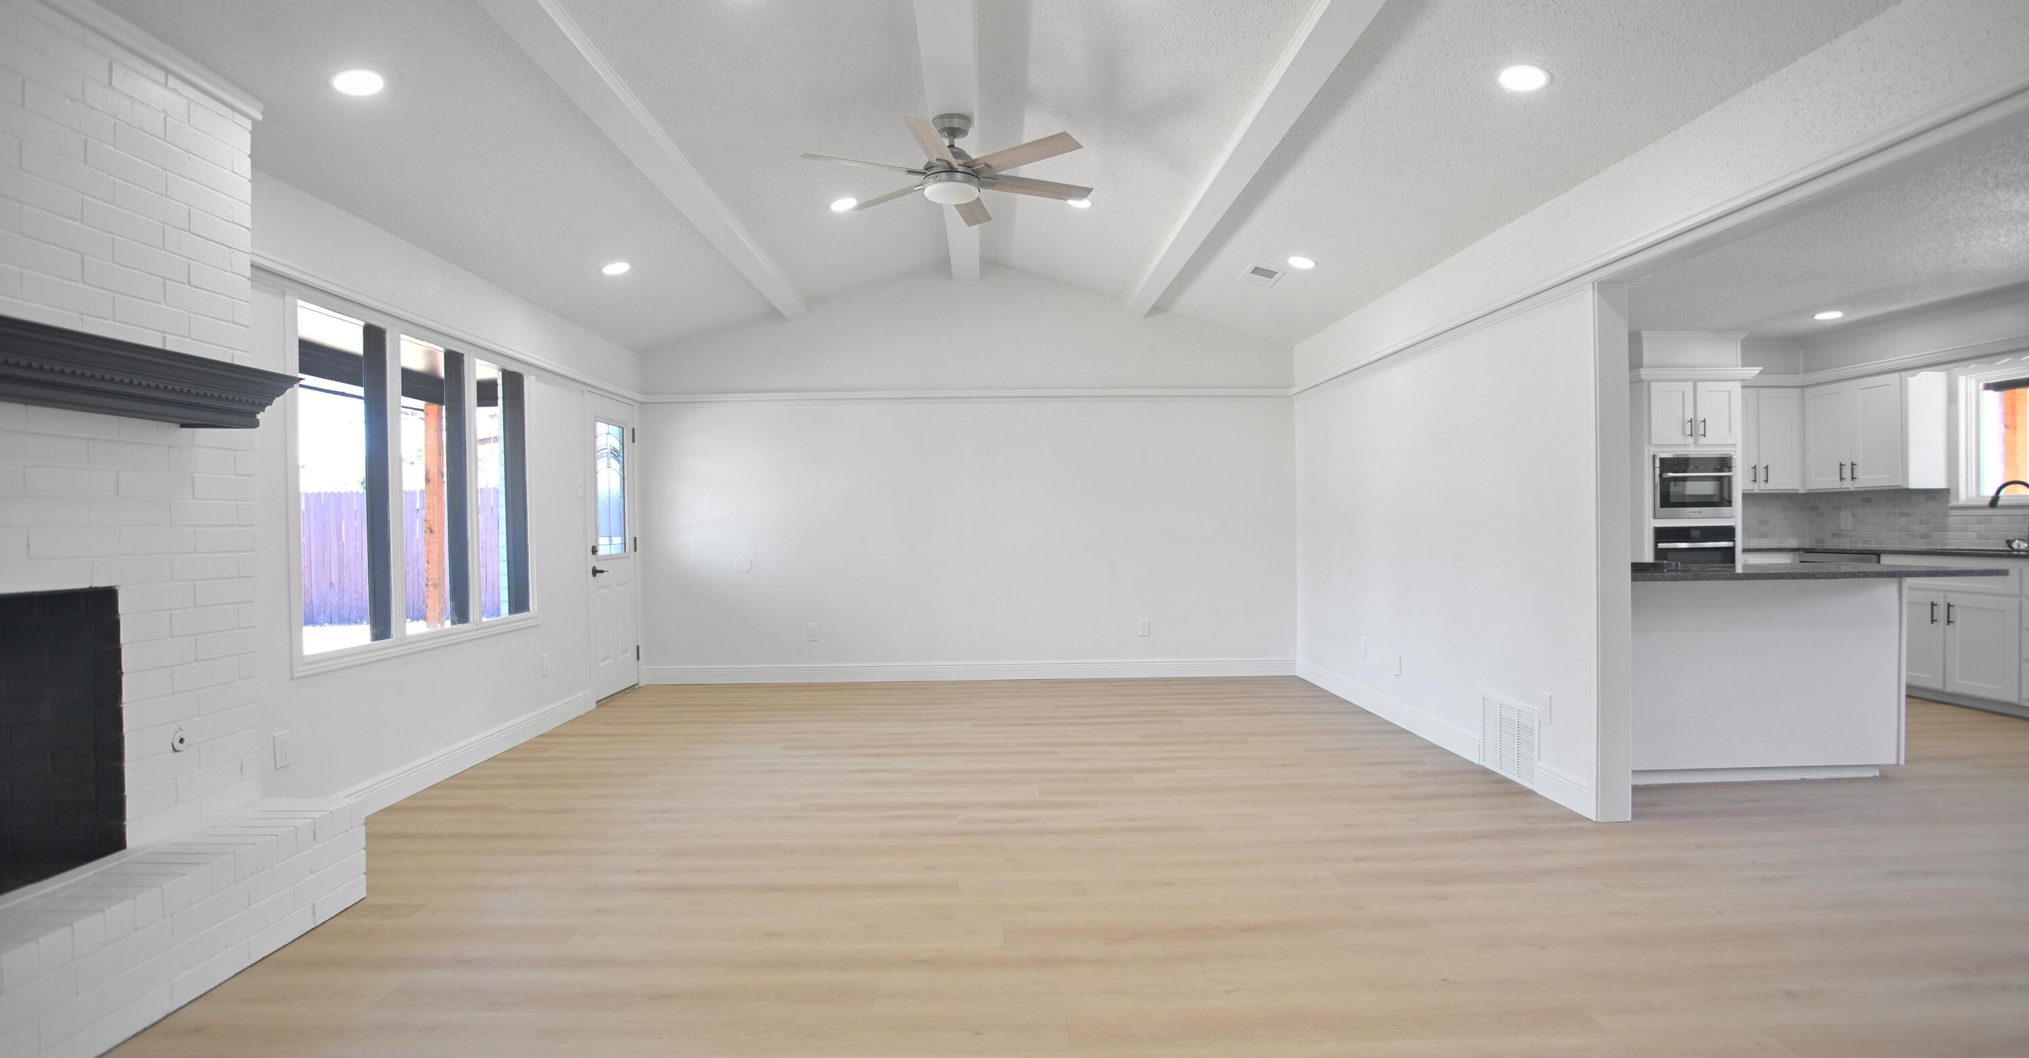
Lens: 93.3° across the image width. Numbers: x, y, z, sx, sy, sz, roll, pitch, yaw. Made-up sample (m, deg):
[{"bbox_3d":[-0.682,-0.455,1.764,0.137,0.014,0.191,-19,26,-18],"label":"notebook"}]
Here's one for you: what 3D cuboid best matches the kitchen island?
[{"bbox_3d":[3.367,0.650,4.471,1.890,0.920,0.640,-1,1,-2],"label":"kitchen island"}]

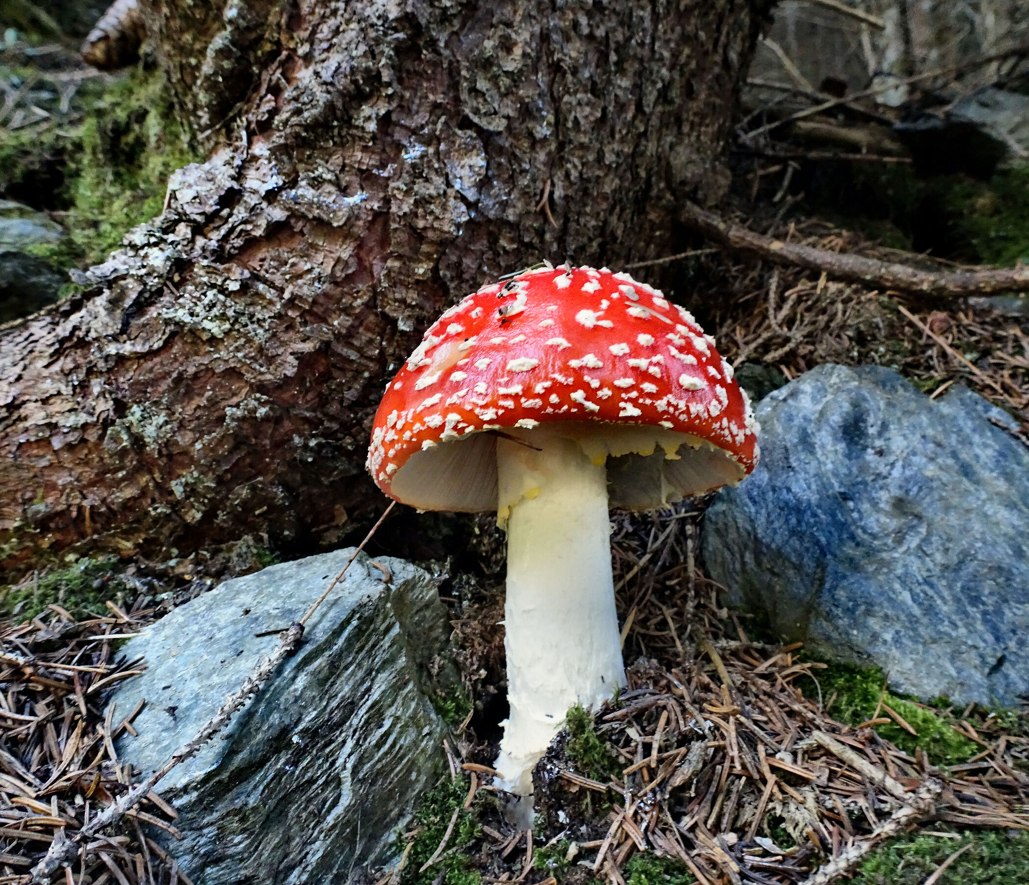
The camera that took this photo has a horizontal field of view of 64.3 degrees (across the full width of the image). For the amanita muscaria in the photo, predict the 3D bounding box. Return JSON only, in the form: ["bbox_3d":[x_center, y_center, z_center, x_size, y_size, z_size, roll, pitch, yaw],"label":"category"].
[{"bbox_3d":[0.015,0.021,0.238,0.112,0.152,0.112,-3,-9,0],"label":"amanita muscaria"}]

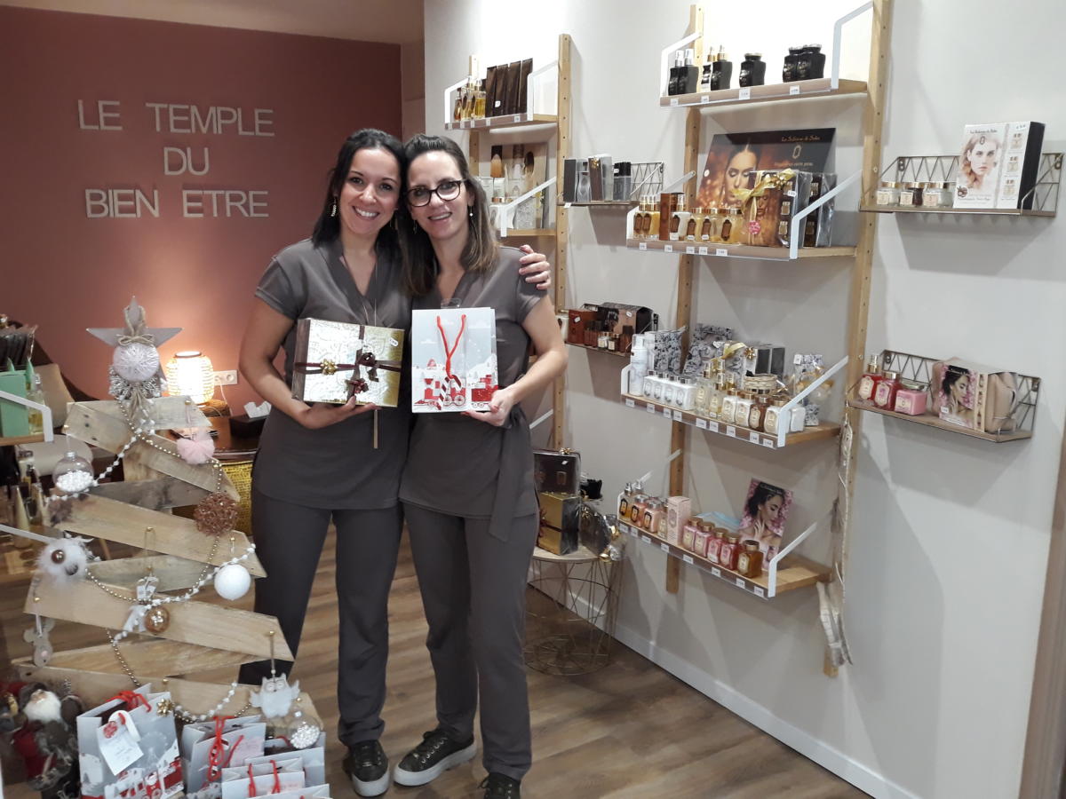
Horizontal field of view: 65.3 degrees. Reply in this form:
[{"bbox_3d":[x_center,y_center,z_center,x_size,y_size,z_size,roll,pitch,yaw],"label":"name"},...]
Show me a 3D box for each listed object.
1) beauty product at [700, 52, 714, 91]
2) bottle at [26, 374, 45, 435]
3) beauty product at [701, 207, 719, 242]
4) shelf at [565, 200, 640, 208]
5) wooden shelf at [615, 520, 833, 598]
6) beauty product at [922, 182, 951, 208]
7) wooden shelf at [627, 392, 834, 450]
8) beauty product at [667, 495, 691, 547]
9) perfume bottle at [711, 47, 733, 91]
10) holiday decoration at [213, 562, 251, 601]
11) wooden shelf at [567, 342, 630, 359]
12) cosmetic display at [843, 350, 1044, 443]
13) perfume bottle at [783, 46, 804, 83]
[{"bbox_3d":[0.477,-0.873,2.211,0.041,0.112,0.038,-8,15,-34],"label":"beauty product"},{"bbox_3d":[-1.305,0.012,2.185,0.033,0.161,0.035,-8,15,-31],"label":"bottle"},{"bbox_3d":[0.462,-0.450,2.149,0.036,0.089,0.036,-9,16,-35],"label":"beauty product"},{"bbox_3d":[0.241,-0.620,2.644,0.138,0.017,0.357,-9,15,-33],"label":"shelf"},{"bbox_3d":[0.582,0.458,2.601,0.255,0.024,0.622,-8,15,-35],"label":"wooden shelf"},{"bbox_3d":[0.880,-0.443,1.800,0.041,0.053,0.041,-6,15,-27],"label":"beauty product"},{"bbox_3d":[0.527,0.037,2.299,0.243,0.029,0.571,-9,17,-36],"label":"wooden shelf"},{"bbox_3d":[0.419,0.347,2.383,0.046,0.127,0.041,-10,17,-37],"label":"beauty product"},{"bbox_3d":[0.499,-0.867,2.187,0.038,0.120,0.037,-7,16,-30],"label":"perfume bottle"},{"bbox_3d":[-0.741,0.450,2.050,0.091,0.091,0.091,-4,13,-21],"label":"holiday decoration"},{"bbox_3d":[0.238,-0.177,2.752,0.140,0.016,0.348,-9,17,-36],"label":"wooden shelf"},{"bbox_3d":[0.909,-0.013,1.862,0.144,0.126,0.349,-9,17,-36],"label":"cosmetic display"},{"bbox_3d":[0.617,-0.780,1.942,0.044,0.078,0.040,-8,15,-31],"label":"perfume bottle"}]

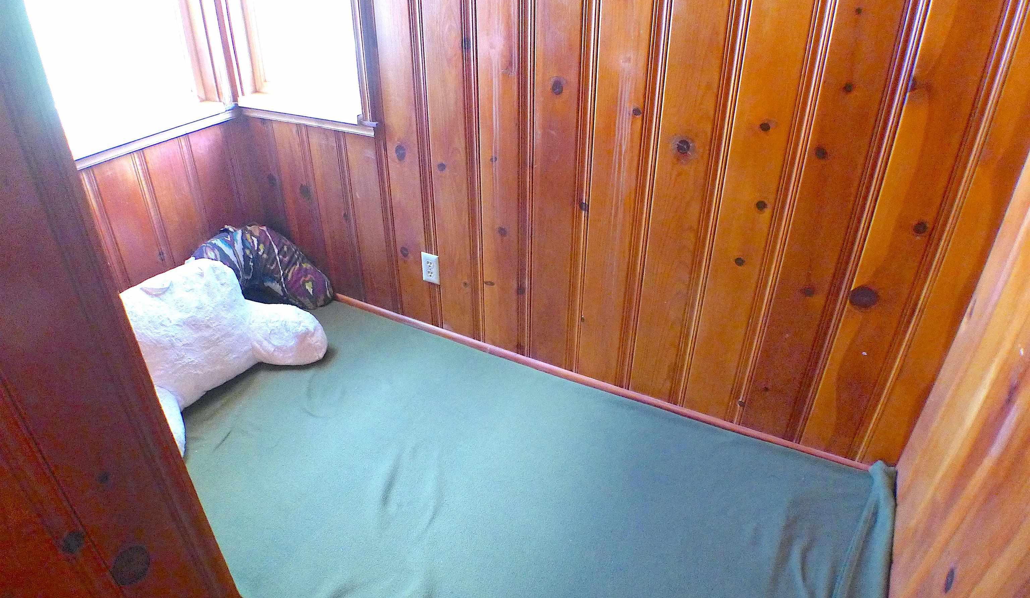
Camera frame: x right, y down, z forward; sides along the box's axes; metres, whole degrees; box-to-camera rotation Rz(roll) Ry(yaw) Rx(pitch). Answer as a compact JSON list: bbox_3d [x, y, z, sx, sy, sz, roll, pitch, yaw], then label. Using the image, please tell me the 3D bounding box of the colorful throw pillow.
[{"bbox_3d":[-0.950,-0.067,2.602,0.480,0.310,0.340,-27,41,-36],"label":"colorful throw pillow"}]

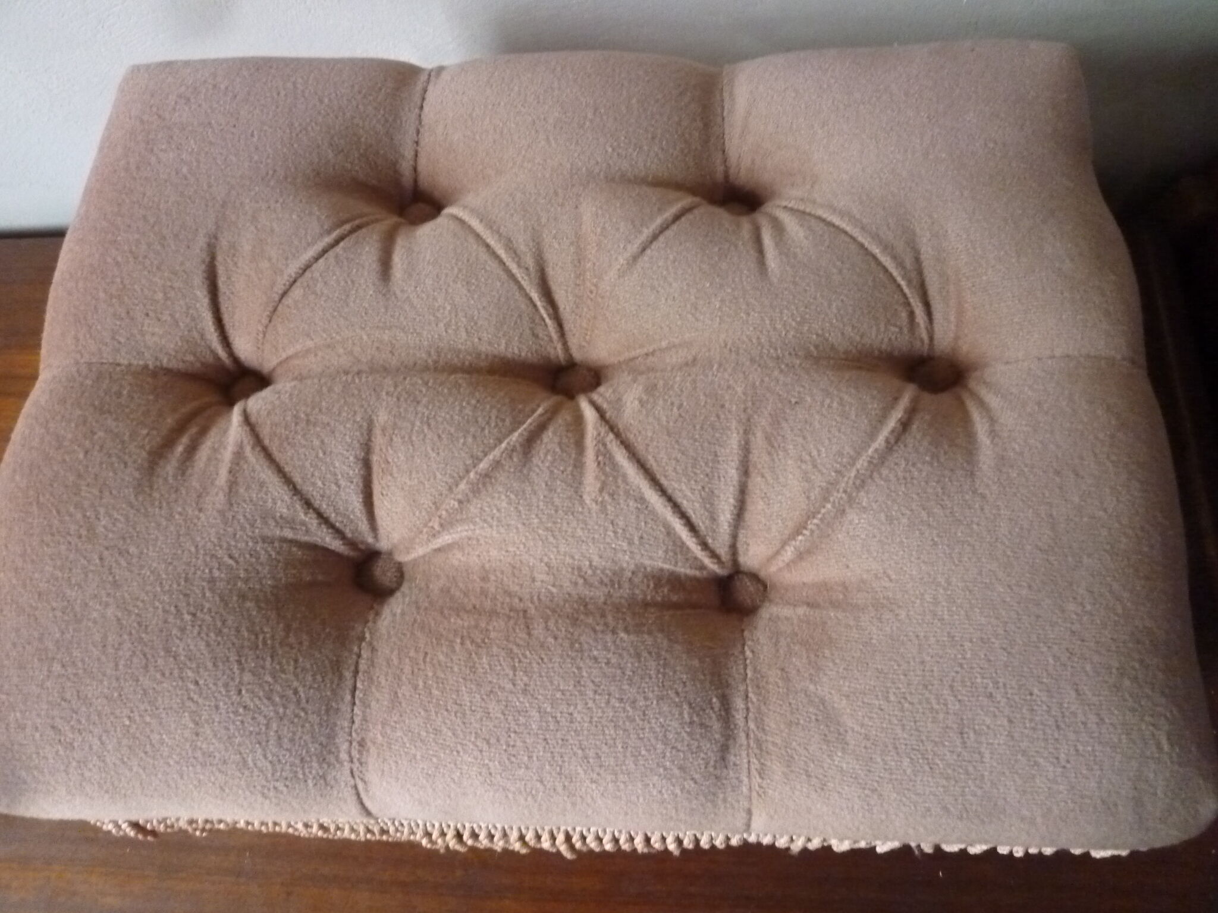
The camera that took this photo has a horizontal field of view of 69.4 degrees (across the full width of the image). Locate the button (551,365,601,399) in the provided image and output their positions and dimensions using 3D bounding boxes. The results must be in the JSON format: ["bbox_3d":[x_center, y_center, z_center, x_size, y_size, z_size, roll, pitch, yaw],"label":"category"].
[{"bbox_3d":[-0.014,-0.032,0.370,0.020,0.008,0.020,0,69,9],"label":"button"}]

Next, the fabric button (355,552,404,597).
[{"bbox_3d":[-0.093,0.048,0.356,0.020,0.008,0.020,0,69,9],"label":"fabric button"}]

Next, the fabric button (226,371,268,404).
[{"bbox_3d":[-0.162,-0.030,0.393,0.020,0.008,0.020,0,69,9],"label":"fabric button"}]

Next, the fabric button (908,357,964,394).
[{"bbox_3d":[0.130,-0.033,0.350,0.020,0.008,0.020,0,69,9],"label":"fabric button"}]

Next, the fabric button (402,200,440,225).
[{"bbox_3d":[-0.086,-0.112,0.405,0.020,0.008,0.020,0,69,9],"label":"fabric button"}]

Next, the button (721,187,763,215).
[{"bbox_3d":[0.058,-0.111,0.384,0.020,0.008,0.020,0,69,9],"label":"button"}]

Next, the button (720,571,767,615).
[{"bbox_3d":[0.051,0.052,0.335,0.020,0.008,0.020,0,69,9],"label":"button"}]

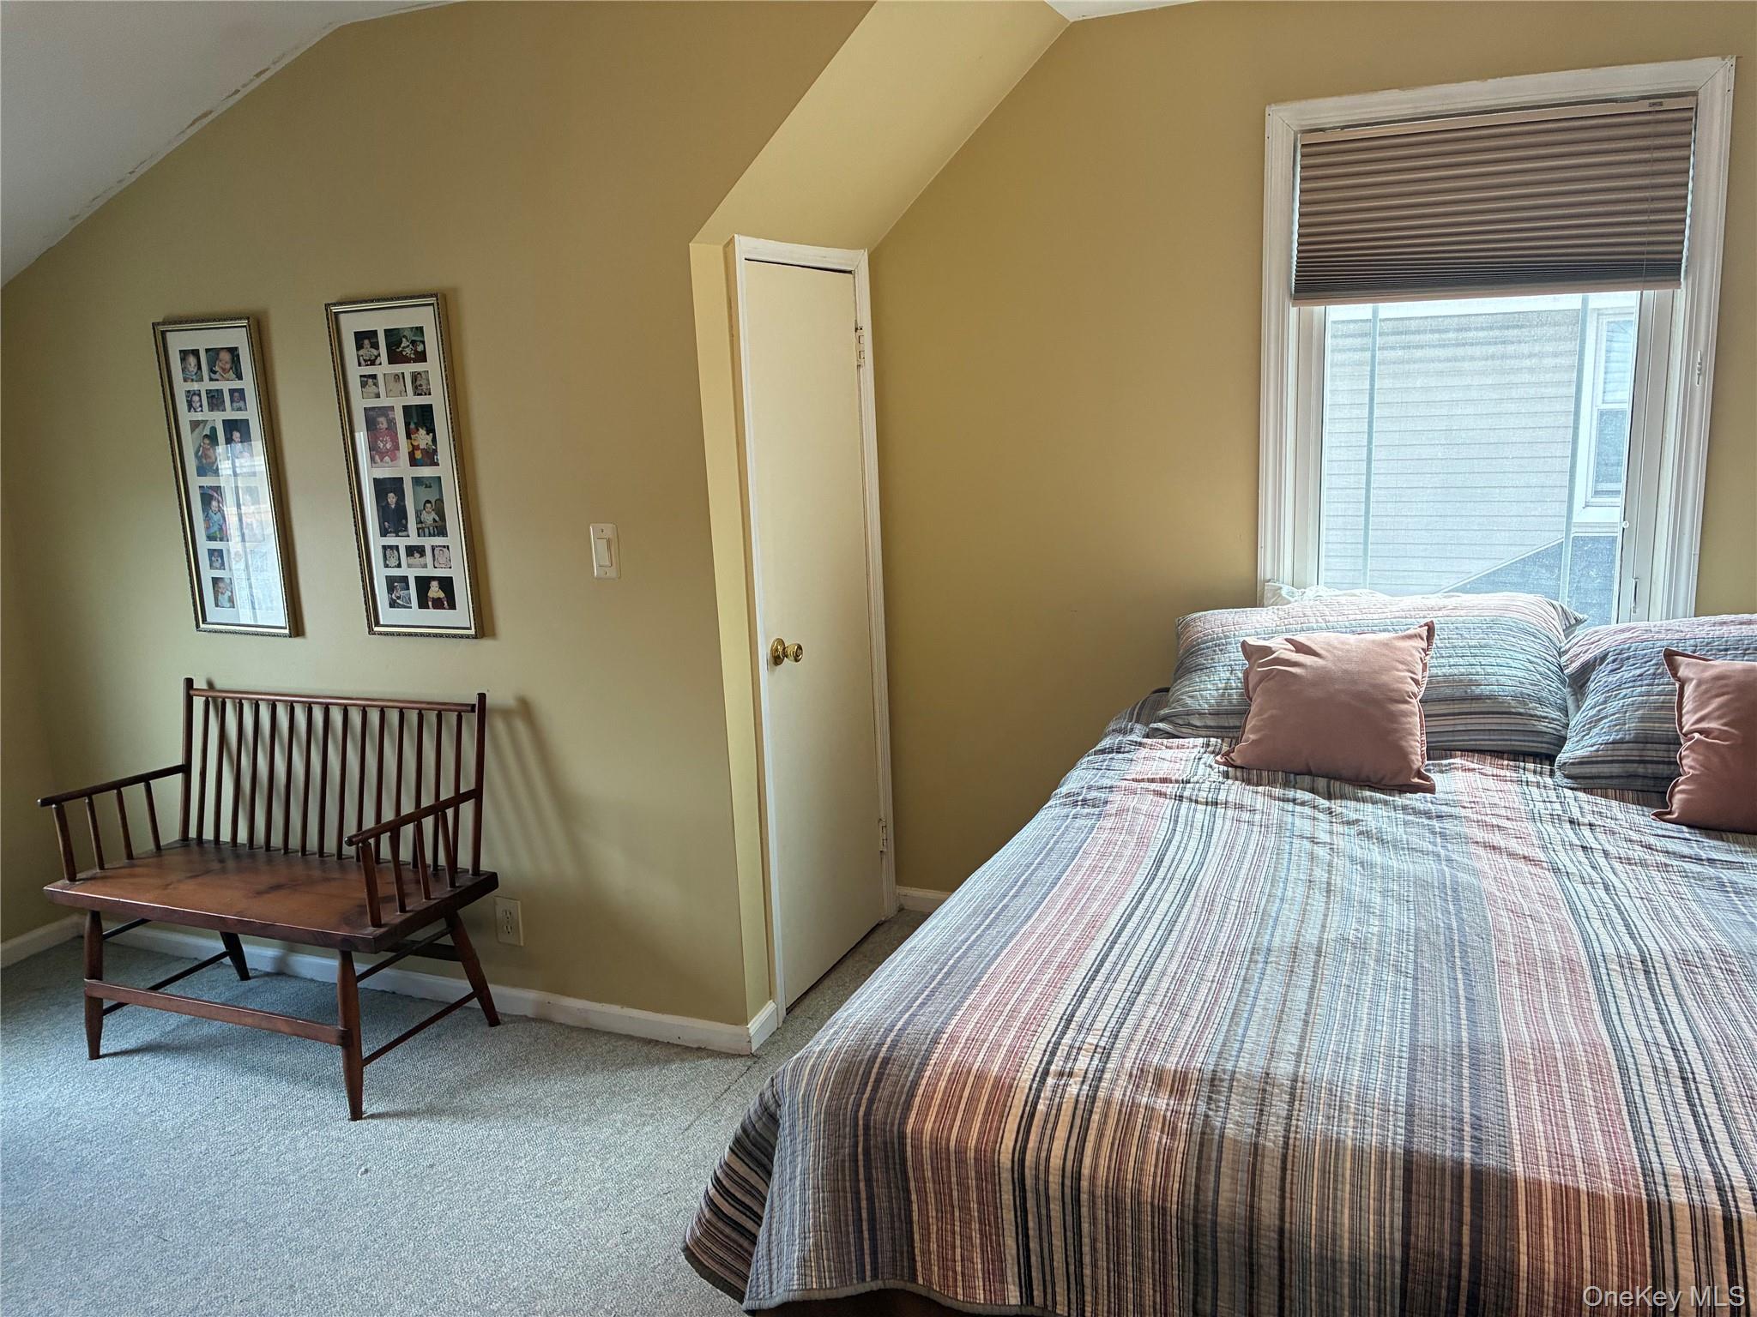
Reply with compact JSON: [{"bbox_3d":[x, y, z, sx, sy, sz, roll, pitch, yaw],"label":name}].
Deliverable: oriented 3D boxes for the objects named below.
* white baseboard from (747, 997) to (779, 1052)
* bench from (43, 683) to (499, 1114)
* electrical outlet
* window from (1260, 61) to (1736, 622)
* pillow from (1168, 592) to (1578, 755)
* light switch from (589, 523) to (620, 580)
[{"bbox_3d":[-0.285,0.890,3.190,0.014,0.080,0.140,3,13,22],"label":"white baseboard"},{"bbox_3d":[-1.469,0.536,3.215,1.020,0.860,0.510,3,13,22],"label":"bench"},{"bbox_3d":[-0.933,0.666,3.336,0.077,0.122,0.011,3,13,22],"label":"electrical outlet"},{"bbox_3d":[1.392,-0.660,3.094,0.955,1.290,0.100,3,13,22],"label":"window"},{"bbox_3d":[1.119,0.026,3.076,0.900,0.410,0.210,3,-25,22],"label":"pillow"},{"bbox_3d":[-0.619,-0.244,2.990,0.074,0.123,0.012,3,13,22],"label":"light switch"}]

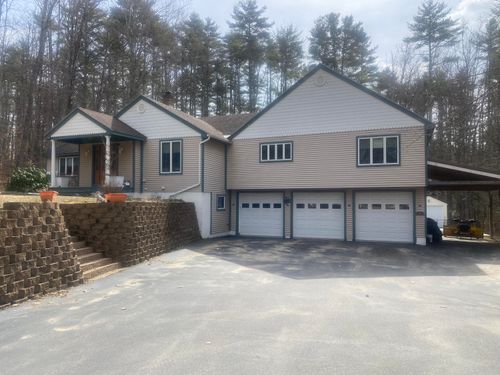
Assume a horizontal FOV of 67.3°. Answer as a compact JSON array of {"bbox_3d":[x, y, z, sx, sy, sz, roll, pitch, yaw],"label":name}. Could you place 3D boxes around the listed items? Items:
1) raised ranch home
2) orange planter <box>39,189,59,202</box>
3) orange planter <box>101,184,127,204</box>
[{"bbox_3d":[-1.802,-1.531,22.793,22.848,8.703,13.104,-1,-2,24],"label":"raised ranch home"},{"bbox_3d":[-4.159,0.169,7.750,0.330,0.290,0.300,0,-2,-6],"label":"orange planter"},{"bbox_3d":[-4.005,0.207,11.100,0.660,0.550,0.400,0,-2,6],"label":"orange planter"}]

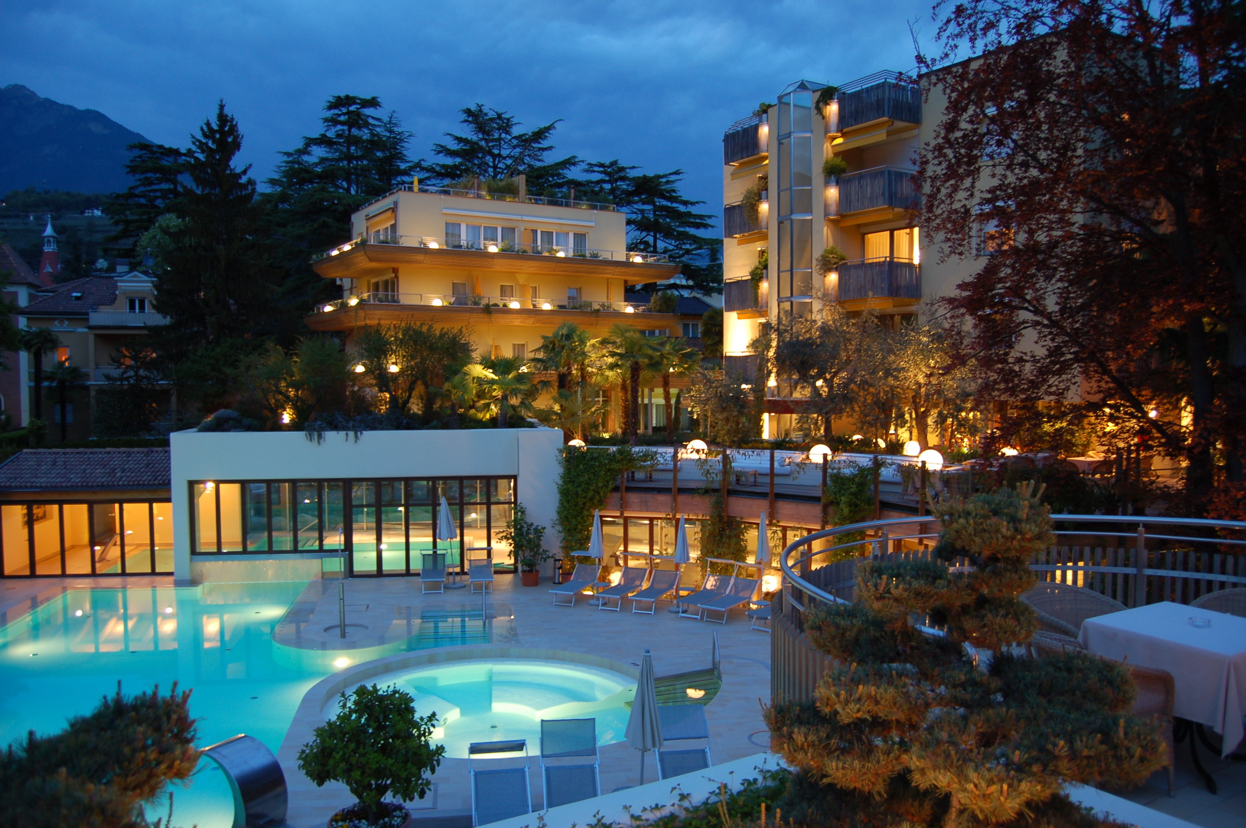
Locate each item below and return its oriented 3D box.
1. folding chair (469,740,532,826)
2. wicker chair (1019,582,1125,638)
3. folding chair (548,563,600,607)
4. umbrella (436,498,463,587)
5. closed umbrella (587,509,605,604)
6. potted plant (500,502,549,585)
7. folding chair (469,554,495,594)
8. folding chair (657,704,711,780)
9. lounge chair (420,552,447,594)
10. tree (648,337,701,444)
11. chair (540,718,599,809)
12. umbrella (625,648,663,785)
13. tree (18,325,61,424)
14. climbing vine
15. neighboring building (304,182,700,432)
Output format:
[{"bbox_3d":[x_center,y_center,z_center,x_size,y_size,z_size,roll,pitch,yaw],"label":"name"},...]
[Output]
[{"bbox_3d":[-1.488,4.967,11.424,0.740,1.200,1.880,-1,3,-8],"label":"folding chair"},{"bbox_3d":[2.904,1.502,5.881,0.620,0.800,0.620,-2,3,-29],"label":"wicker chair"},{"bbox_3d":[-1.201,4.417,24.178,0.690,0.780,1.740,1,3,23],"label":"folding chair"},{"bbox_3d":[-4.754,3.530,25.808,0.660,2.460,0.620,0,3,0],"label":"umbrella"},{"bbox_3d":[-0.665,3.720,24.358,0.500,2.440,0.500,0,3,0],"label":"closed umbrella"},{"bbox_3d":[-2.744,3.691,26.451,1.400,2.320,1.250,-1,3,-7],"label":"potted plant"},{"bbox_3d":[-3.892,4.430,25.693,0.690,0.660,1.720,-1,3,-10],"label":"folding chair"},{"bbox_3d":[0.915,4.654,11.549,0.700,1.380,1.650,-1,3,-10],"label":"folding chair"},{"bbox_3d":[-5.345,4.429,26.231,0.690,0.900,1.800,-1,3,-8],"label":"lounge chair"},{"bbox_3d":[1.930,-0.871,35.089,1.950,4.100,1.950,0,3,0],"label":"tree"},{"bbox_3d":[-0.603,4.855,11.563,0.740,1.400,1.900,-1,3,-7],"label":"chair"},{"bbox_3d":[0.268,4.294,12.090,0.500,2.460,0.500,0,3,0],"label":"umbrella"},{"bbox_3d":[-28.133,-1.528,45.116,1.800,5.300,1.800,-2,3,-32],"label":"tree"},{"bbox_3d":[-0.572,2.566,26.754,2.800,3.300,0.900,0,3,12],"label":"climbing vine"},{"bbox_3d":[-7.736,-6.141,57.022,19.700,13.400,13.000,-2,3,-31],"label":"neighboring building"}]

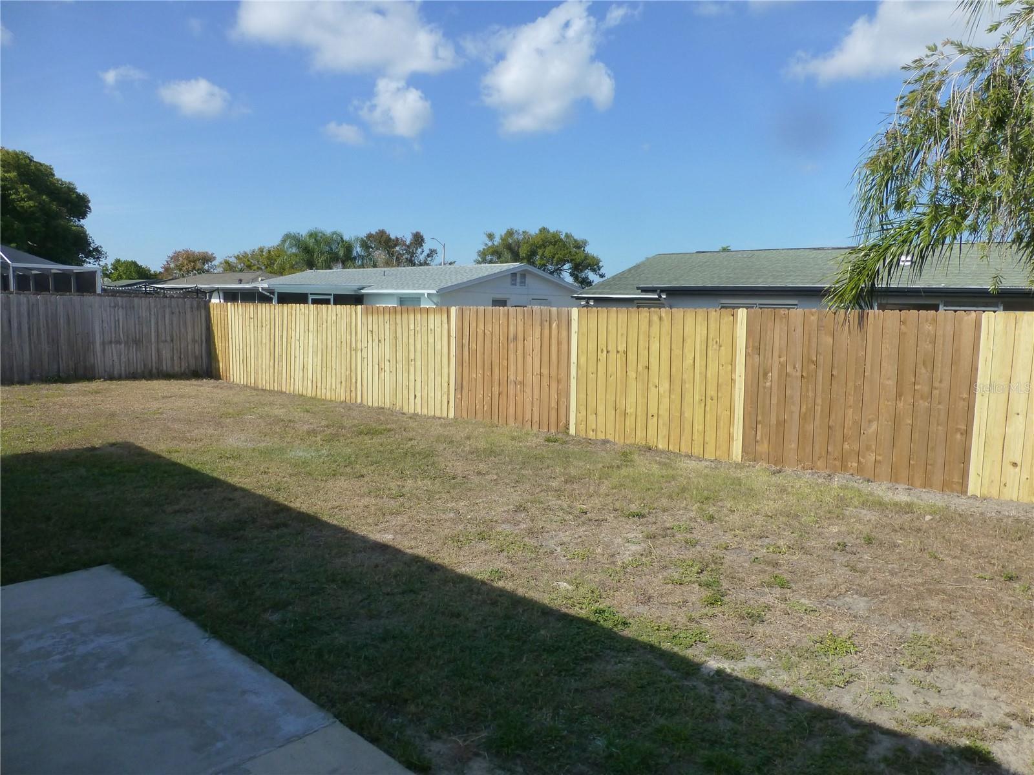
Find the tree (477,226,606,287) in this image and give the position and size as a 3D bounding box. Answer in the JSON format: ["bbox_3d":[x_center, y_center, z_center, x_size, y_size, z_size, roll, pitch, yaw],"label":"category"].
[{"bbox_3d":[1.702,-8.182,53.440,9.310,7.400,8.840,1,7,2],"label":"tree"}]

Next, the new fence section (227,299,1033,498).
[{"bbox_3d":[-1.050,-0.416,11.791,16.300,1.840,0.150,6,9,40],"label":"new fence section"}]

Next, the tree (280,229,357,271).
[{"bbox_3d":[-15.584,-8.705,56.443,6.060,7.440,6.060,-1,7,-15],"label":"tree"}]

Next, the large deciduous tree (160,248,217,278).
[{"bbox_3d":[-30.293,-9.534,66.386,5.170,6.490,5.170,-3,7,-24],"label":"large deciduous tree"}]

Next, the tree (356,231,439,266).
[{"bbox_3d":[-9.670,-8.990,58.454,6.530,7.630,6.530,-1,7,-9],"label":"tree"}]

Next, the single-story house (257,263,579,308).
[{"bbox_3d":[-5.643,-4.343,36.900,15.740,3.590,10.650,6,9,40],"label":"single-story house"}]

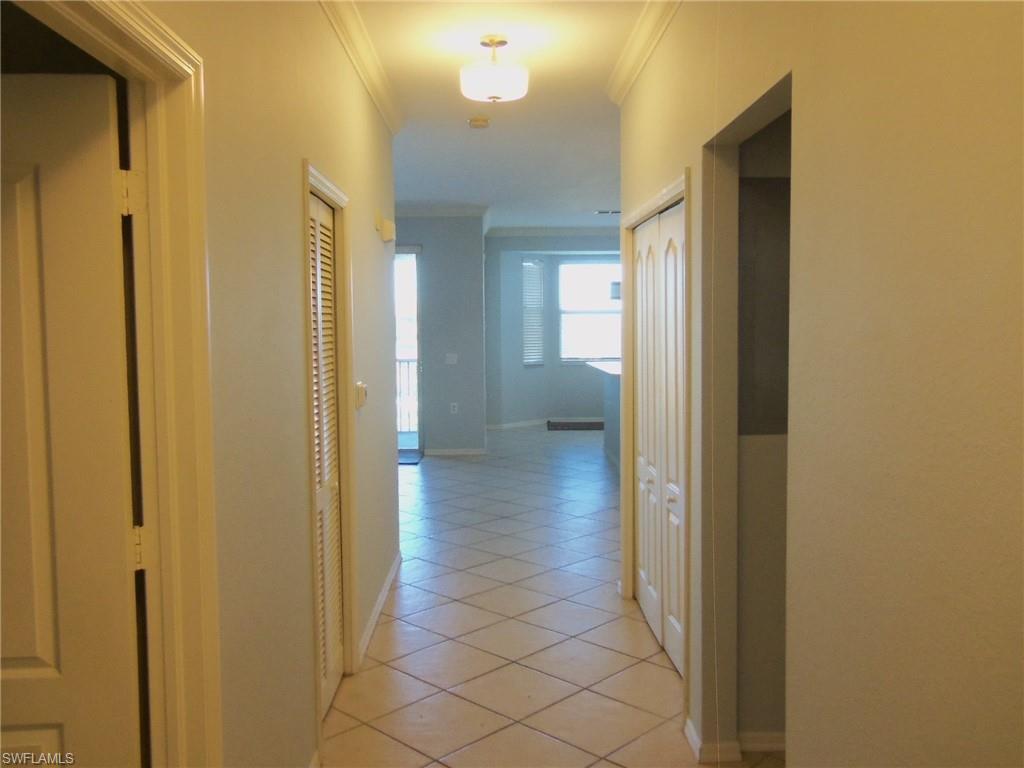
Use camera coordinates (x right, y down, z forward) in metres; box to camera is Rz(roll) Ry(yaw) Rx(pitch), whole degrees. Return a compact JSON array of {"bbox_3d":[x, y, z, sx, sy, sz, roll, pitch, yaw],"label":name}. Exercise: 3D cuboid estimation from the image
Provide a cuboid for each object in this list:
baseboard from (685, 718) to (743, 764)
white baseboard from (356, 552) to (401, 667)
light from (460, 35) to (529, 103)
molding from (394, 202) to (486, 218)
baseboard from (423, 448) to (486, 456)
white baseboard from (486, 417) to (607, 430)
[{"bbox_3d":[0.729,1.283,3.011,0.170,0.080,0.225,-1,4,-1],"label":"baseboard"},{"bbox_3d":[-0.704,1.188,4.644,0.020,0.080,1.660,-1,4,-1],"label":"white baseboard"},{"bbox_3d":[-0.081,-1.434,3.801,0.316,0.278,0.316,-1,4,-1],"label":"light"},{"bbox_3d":[-0.832,-2.057,9.884,1.104,0.137,0.100,-1,4,-1],"label":"molding"},{"bbox_3d":[-0.689,0.835,10.109,0.762,0.080,0.021,-1,4,-1],"label":"baseboard"},{"bbox_3d":[0.564,0.637,12.981,1.890,0.085,0.800,-1,4,-1],"label":"white baseboard"}]

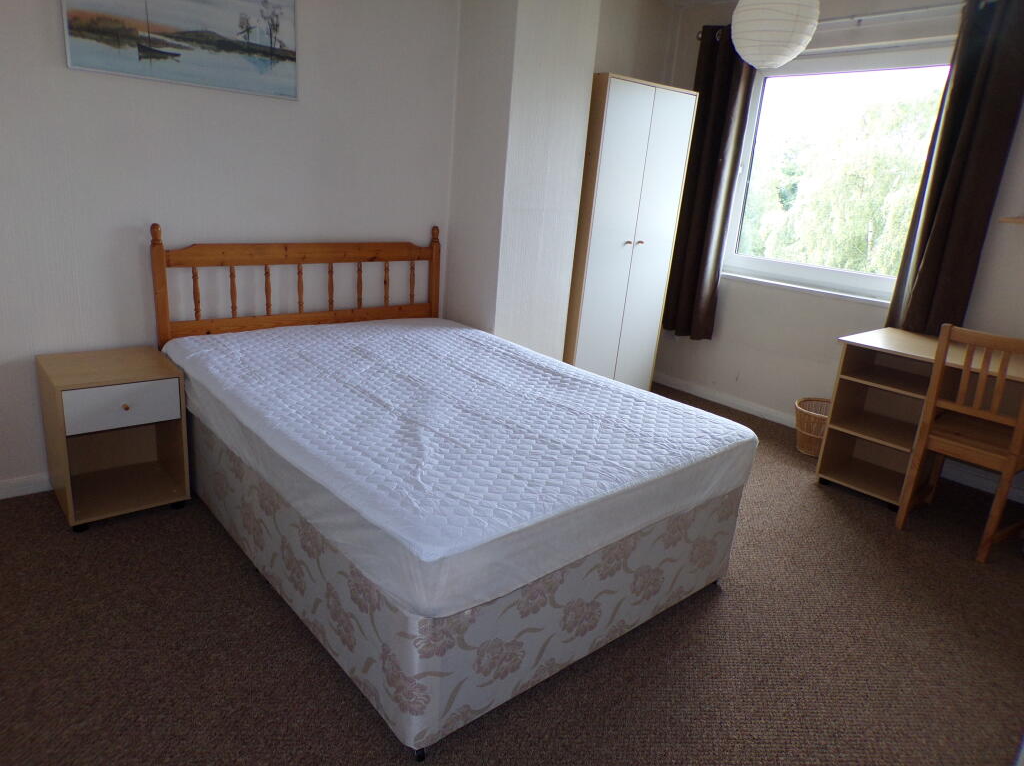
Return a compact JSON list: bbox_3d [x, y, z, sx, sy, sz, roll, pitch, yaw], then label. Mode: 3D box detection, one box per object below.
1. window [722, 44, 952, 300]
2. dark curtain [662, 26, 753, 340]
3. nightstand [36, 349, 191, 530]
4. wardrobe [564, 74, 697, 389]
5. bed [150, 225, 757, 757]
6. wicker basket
[{"bbox_3d":[1.785,-1.174,4.002,0.100,1.310,1.200,-10,22,-40],"label":"window"},{"bbox_3d":[1.228,-1.224,4.459,0.115,1.890,0.440,-10,22,-40],"label":"dark curtain"},{"bbox_3d":[-1.509,0.200,2.698,0.402,0.540,0.440,-10,22,-40],"label":"nightstand"},{"bbox_3d":[0.536,-0.773,4.238,0.765,1.860,0.500,-10,22,-40],"label":"wardrobe"},{"bbox_3d":[-0.307,0.053,2.649,1.380,1.050,1.980,-10,22,-40],"label":"bed"},{"bbox_3d":[1.719,0.258,3.943,0.320,0.260,0.320,-10,22,-40],"label":"wicker basket"}]

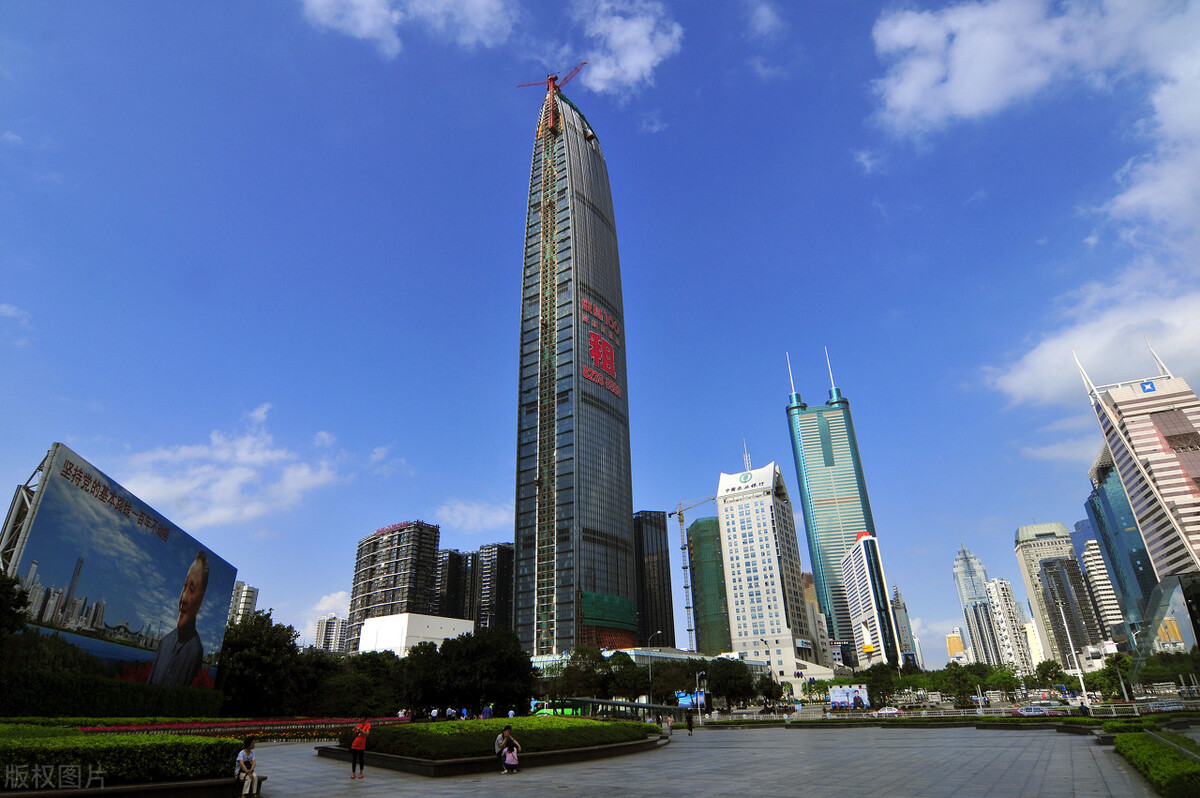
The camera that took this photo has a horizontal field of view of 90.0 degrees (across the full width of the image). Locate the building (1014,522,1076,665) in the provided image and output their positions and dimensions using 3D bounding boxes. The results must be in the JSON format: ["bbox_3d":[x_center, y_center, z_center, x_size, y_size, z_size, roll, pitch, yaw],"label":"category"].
[{"bbox_3d":[380.198,170.743,485.077,28.000,132.000,36.000,19,-32,-37],"label":"building"}]

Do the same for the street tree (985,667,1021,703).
[{"bbox_3d":[93.220,66.560,138.850,7.200,7.080,7.200,-15,-30,28],"label":"street tree"}]

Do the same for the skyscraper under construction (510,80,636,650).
[{"bbox_3d":[-14.330,-44.870,407.730,41.810,442.000,56.160,-17,-30,30],"label":"skyscraper under construction"}]

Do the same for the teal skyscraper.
[{"bbox_3d":[262.160,111.040,667.170,66.000,384.000,36.000,-9,-27,16],"label":"teal skyscraper"}]

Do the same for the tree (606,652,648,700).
[{"bbox_3d":[4.890,50.100,106.740,7.800,9.830,7.800,-2,-26,2],"label":"tree"}]

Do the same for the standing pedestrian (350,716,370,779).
[{"bbox_3d":[-7.037,10.274,17.718,0.360,1.580,0.470,18,-32,-36],"label":"standing pedestrian"}]

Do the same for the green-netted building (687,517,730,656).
[{"bbox_3d":[77.091,131.954,370.910,28.000,109.000,28.000,-16,-29,29],"label":"green-netted building"}]

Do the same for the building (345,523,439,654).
[{"bbox_3d":[-142.600,149.319,401.377,68.000,119.000,25.000,-23,-33,38],"label":"building"}]

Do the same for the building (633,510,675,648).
[{"bbox_3d":[33.510,125.180,376.790,25.000,108.300,25.000,-6,-27,12],"label":"building"}]

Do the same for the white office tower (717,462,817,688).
[{"bbox_3d":[84.500,91.790,308.690,31.000,107.660,34.000,-16,-30,29],"label":"white office tower"}]

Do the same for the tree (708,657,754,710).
[{"bbox_3d":[21.170,46.785,98.121,7.600,8.600,7.600,-2,-25,0],"label":"tree"}]

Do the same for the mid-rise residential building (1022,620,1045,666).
[{"bbox_3d":[356.260,209.160,489.360,12.000,49.970,13.000,-16,-30,29],"label":"mid-rise residential building"}]

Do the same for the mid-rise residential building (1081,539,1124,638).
[{"bbox_3d":[347.555,145.228,401.496,14.000,101.000,15.000,-9,-26,16],"label":"mid-rise residential building"}]

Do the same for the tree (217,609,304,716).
[{"bbox_3d":[-35.760,27.780,63.590,8.300,10.470,8.300,12,-29,-25],"label":"tree"}]

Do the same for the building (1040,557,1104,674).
[{"bbox_3d":[304.190,143.710,385.050,20.000,77.140,20.000,-16,-30,29],"label":"building"}]

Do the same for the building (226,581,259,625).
[{"bbox_3d":[-199.185,137.265,325.637,14.000,72.000,14.000,-17,-29,29],"label":"building"}]

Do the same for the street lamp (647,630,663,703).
[{"bbox_3d":[8.054,39.268,85.872,1.900,11.200,0.400,-2,-25,0],"label":"street lamp"}]

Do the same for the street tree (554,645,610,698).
[{"bbox_3d":[-3.120,49.750,106.980,9.600,10.680,9.600,0,-26,-2],"label":"street tree"}]

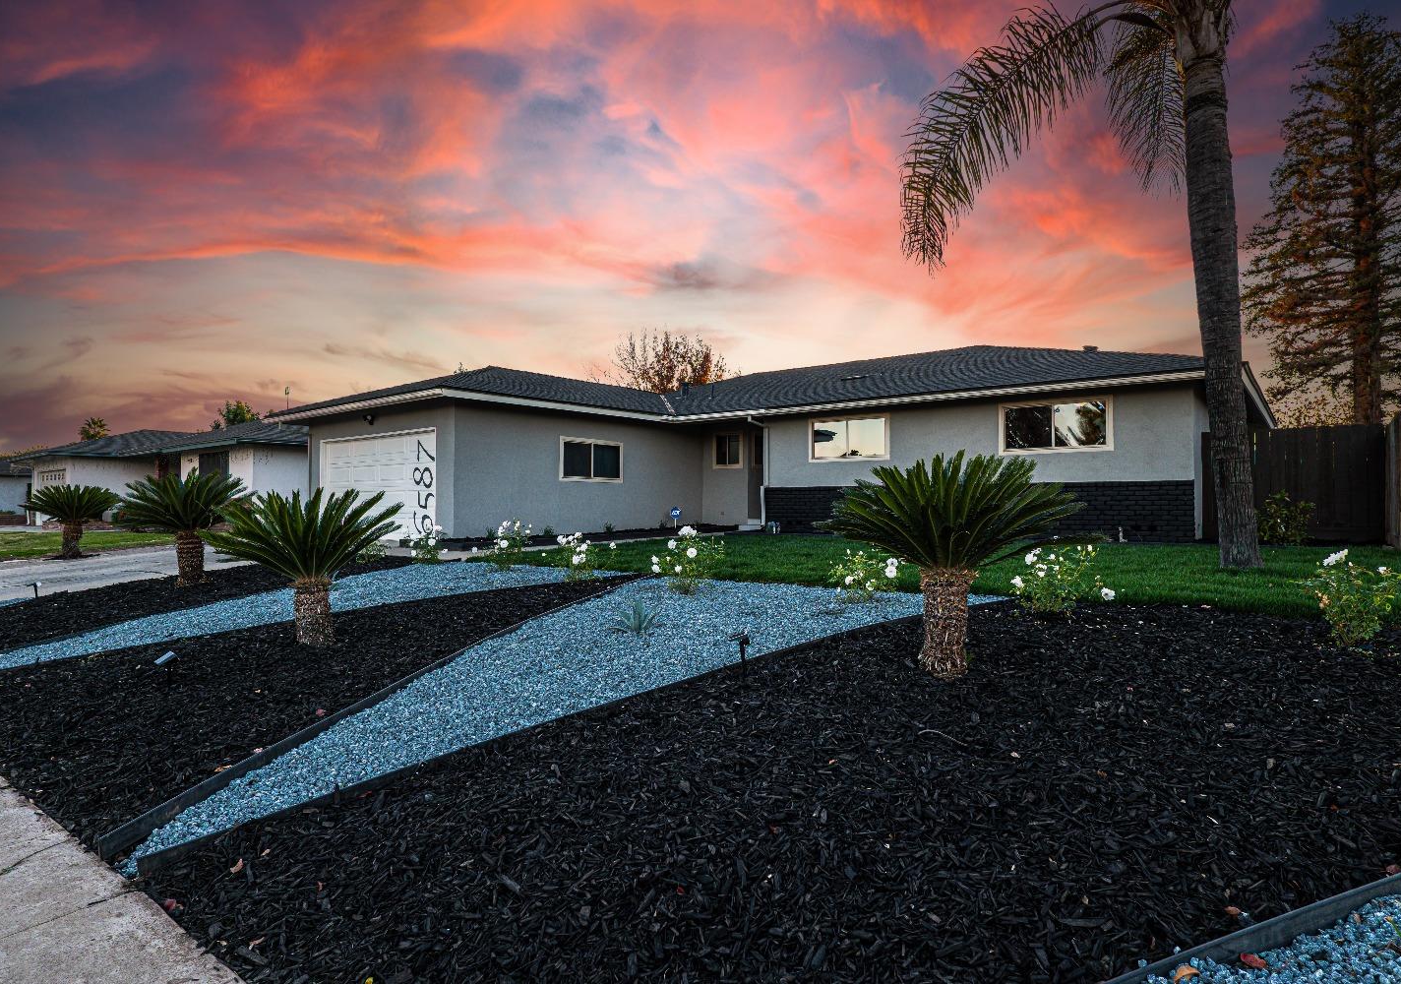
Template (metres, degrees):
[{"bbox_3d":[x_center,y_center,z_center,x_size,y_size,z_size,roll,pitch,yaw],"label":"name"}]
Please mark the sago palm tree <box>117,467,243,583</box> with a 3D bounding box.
[{"bbox_3d":[-6.234,0.418,8.924,1.278,1.395,1.240,0,0,-35],"label":"sago palm tree"}]

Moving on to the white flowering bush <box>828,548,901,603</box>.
[{"bbox_3d":[1.480,0.745,6.645,0.649,0.473,0.597,0,0,13],"label":"white flowering bush"}]

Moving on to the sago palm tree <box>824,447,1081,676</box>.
[{"bbox_3d":[1.436,0.413,4.224,1.429,1.287,1.387,0,0,19],"label":"sago palm tree"}]

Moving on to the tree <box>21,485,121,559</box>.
[{"bbox_3d":[-10.697,0.495,12.552,1.299,1.226,1.260,0,0,-40],"label":"tree"}]

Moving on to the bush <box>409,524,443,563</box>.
[{"bbox_3d":[-3.891,0.732,10.459,0.475,0.548,0.437,0,0,-20],"label":"bush"}]

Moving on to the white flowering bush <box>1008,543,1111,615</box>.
[{"bbox_3d":[2.914,0.694,5.984,0.741,0.566,0.681,0,0,26],"label":"white flowering bush"}]

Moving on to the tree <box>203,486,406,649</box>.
[{"bbox_3d":[-2.962,0.554,5.542,1.326,1.161,1.286,0,0,-28],"label":"tree"}]

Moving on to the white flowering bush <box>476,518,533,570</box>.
[{"bbox_3d":[-2.556,0.671,9.648,0.700,0.679,0.644,0,0,-15],"label":"white flowering bush"}]

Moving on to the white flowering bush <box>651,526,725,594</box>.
[{"bbox_3d":[-0.119,0.667,7.236,0.724,0.656,0.666,0,0,-1],"label":"white flowering bush"}]

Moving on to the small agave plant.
[{"bbox_3d":[-0.485,0.927,5.492,0.376,0.275,0.365,0,0,-5],"label":"small agave plant"}]

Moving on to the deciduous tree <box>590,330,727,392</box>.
[{"bbox_3d":[-1.676,-3.209,33.000,6.400,8.230,6.000,0,0,-3],"label":"deciduous tree"}]

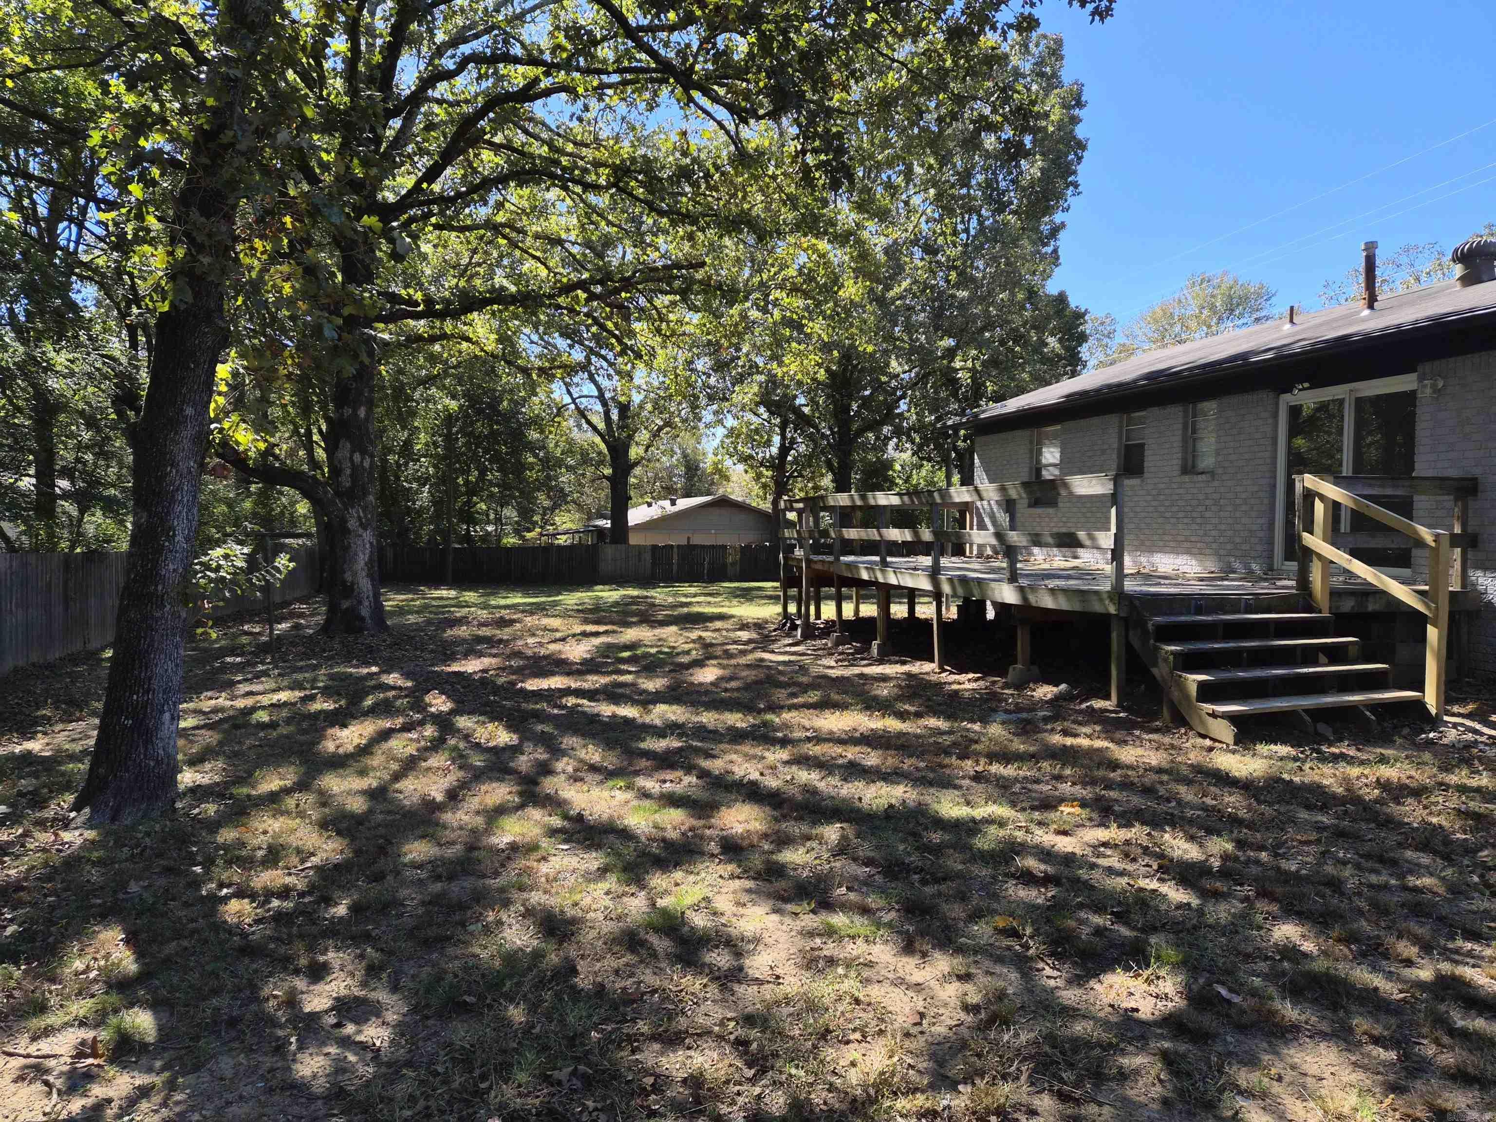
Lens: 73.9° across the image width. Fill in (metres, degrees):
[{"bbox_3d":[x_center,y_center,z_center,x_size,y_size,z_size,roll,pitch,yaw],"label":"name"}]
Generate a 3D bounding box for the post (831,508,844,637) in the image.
[{"bbox_3d":[1.468,0.109,16.156,0.095,2.211,0.095,-1,2,-15],"label":"post"}]

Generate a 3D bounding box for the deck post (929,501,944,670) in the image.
[{"bbox_3d":[2.406,0.261,12.672,0.095,2.233,0.095,-1,2,-15],"label":"deck post"}]

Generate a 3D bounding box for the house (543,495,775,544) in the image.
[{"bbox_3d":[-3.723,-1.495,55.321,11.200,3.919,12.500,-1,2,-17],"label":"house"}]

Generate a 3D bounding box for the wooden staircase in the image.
[{"bbox_3d":[4.400,0.831,8.348,1.900,0.975,1.490,-1,2,-15],"label":"wooden staircase"}]

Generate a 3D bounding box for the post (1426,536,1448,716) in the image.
[{"bbox_3d":[5.513,0.514,7.950,0.095,1.494,0.095,-1,2,-15],"label":"post"}]

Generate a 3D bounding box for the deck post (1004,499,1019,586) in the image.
[{"bbox_3d":[2.886,-0.268,10.860,0.095,1.034,0.095,-1,2,-15],"label":"deck post"}]

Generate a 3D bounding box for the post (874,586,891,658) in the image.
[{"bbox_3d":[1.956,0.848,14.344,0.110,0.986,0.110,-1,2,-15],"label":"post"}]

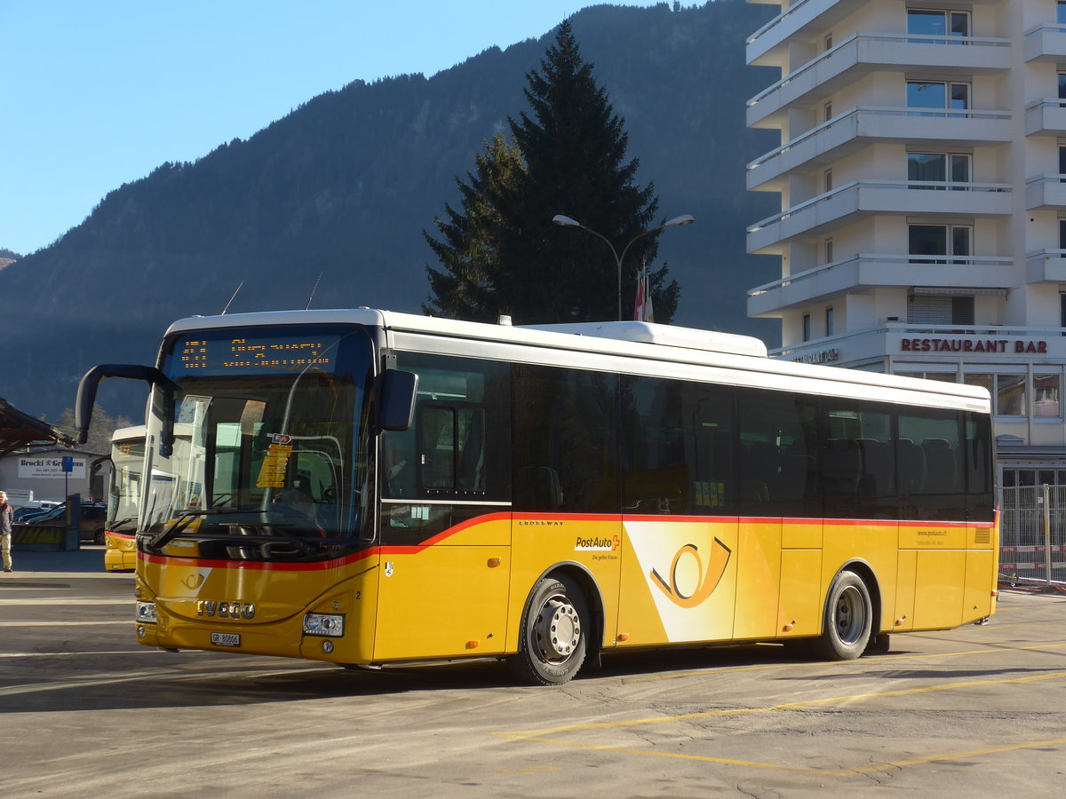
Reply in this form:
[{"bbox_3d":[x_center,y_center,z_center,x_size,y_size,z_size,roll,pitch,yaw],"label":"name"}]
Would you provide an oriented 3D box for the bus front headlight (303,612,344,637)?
[{"bbox_3d":[-1.565,1.702,17.220,0.390,0.165,0.130,-1,-3,35],"label":"bus front headlight"}]

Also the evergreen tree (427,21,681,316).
[{"bbox_3d":[0.800,-4.300,85.300,9.800,19.700,9.200,1,-3,0],"label":"evergreen tree"}]

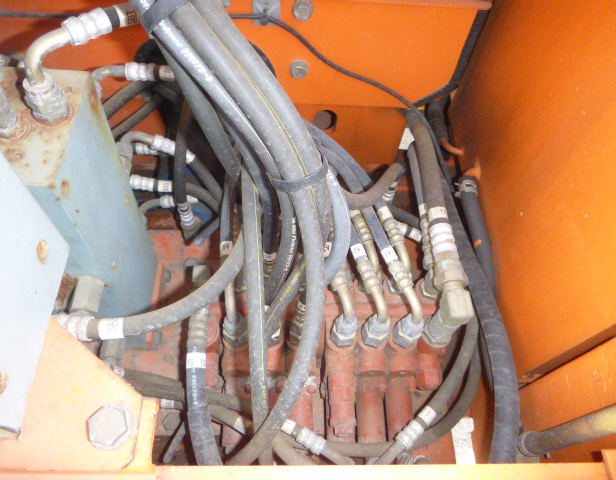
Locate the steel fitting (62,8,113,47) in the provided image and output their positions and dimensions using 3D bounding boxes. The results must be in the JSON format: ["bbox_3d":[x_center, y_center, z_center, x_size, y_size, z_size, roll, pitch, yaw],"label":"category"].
[{"bbox_3d":[-0.169,-0.163,0.355,0.034,0.019,0.019,-38,71,-25],"label":"steel fitting"}]

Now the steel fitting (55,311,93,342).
[{"bbox_3d":[-0.226,0.085,0.450,0.036,0.025,0.025,-4,60,5],"label":"steel fitting"}]

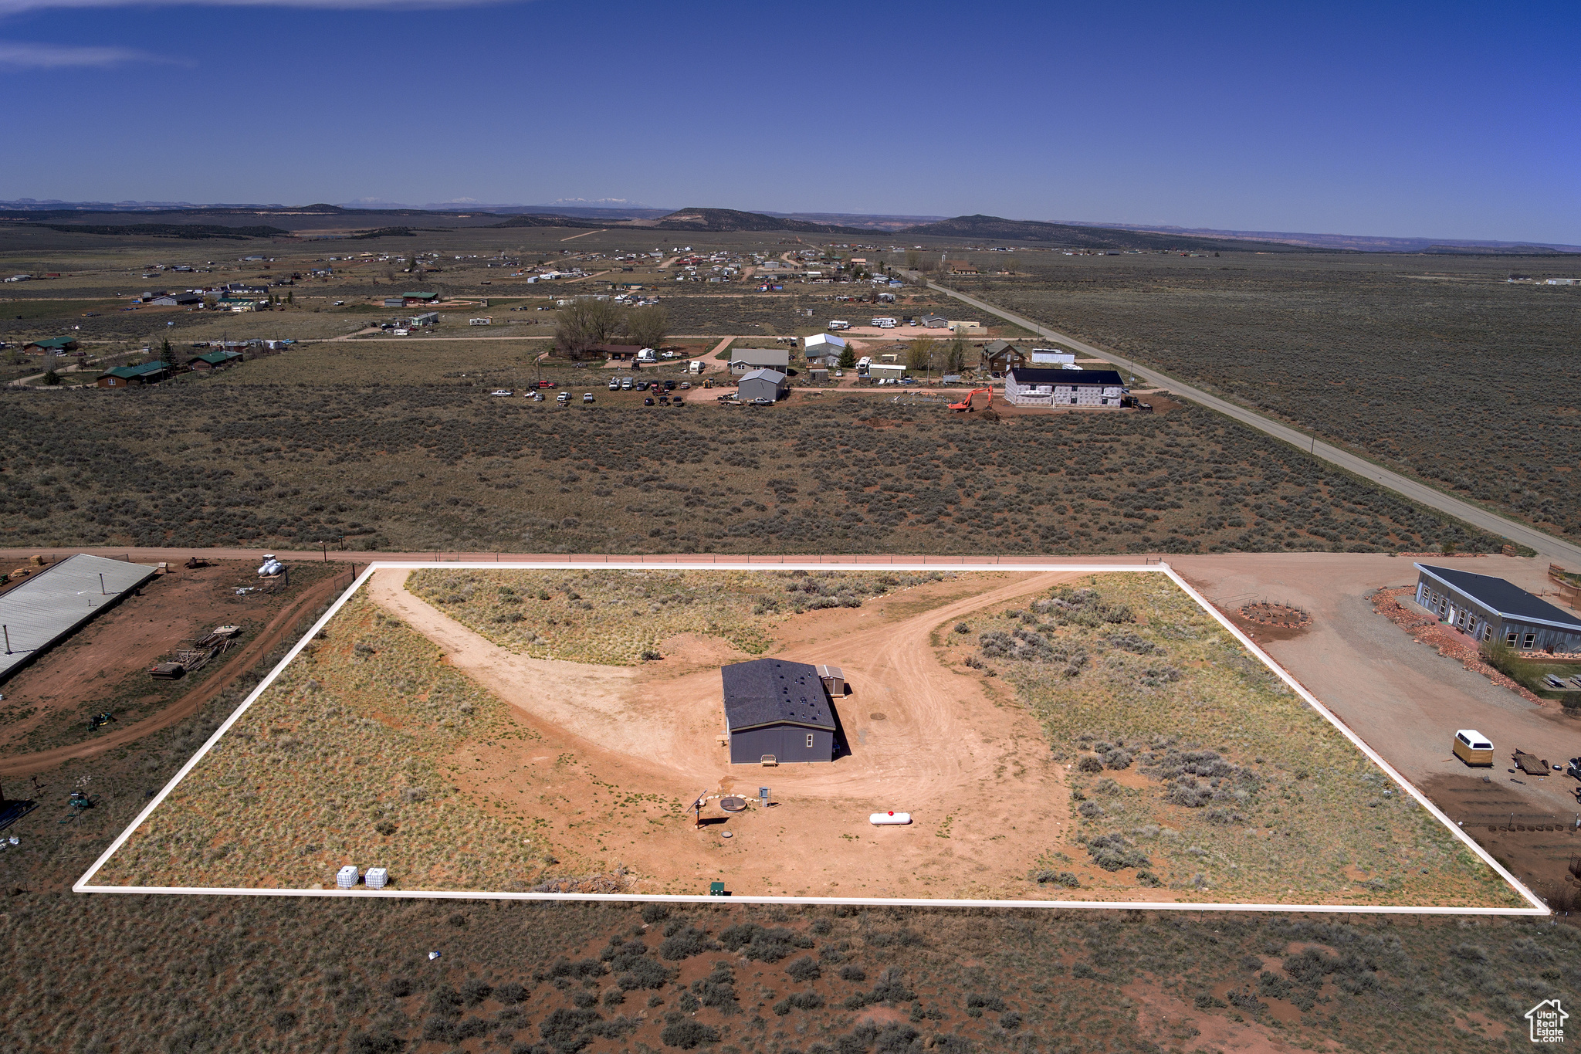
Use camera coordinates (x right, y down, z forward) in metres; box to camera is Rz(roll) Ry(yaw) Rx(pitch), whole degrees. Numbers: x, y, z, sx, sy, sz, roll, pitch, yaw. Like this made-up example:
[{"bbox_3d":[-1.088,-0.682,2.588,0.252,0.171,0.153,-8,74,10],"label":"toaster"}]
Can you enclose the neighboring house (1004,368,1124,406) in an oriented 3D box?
[{"bbox_3d":[64.190,-32.940,237.550,24.600,7.650,10.600,1,16,-2],"label":"neighboring house"}]

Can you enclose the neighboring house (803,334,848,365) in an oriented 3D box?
[{"bbox_3d":[9.886,-50.979,291.690,10.900,6.900,20.300,1,16,0],"label":"neighboring house"}]

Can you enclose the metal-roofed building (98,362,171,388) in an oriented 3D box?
[{"bbox_3d":[-176.100,-40.927,270.578,8.000,3.500,25.000,-1,17,-8],"label":"metal-roofed building"}]

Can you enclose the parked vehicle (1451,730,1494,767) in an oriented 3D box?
[{"bbox_3d":[57.150,18.530,84.500,1.780,2.200,2.400,1,16,-1],"label":"parked vehicle"}]

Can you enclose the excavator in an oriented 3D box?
[{"bbox_3d":[40.488,-28.628,225.090,9.900,5.600,2.900,-1,17,-10],"label":"excavator"}]

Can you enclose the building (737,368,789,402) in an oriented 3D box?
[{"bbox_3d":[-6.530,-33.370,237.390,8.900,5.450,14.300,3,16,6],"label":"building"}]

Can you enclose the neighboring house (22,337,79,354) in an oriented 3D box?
[{"bbox_3d":[-236.813,-58.309,324.466,6.800,3.600,19.000,-1,17,-9],"label":"neighboring house"}]

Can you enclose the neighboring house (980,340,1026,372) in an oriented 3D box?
[{"bbox_3d":[60.056,-47.889,284.160,10.000,7.700,12.800,1,16,0],"label":"neighboring house"}]

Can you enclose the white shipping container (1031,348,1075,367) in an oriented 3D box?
[{"bbox_3d":[77.630,-50.359,300.109,12.500,3.300,6.000,1,16,-1],"label":"white shipping container"}]

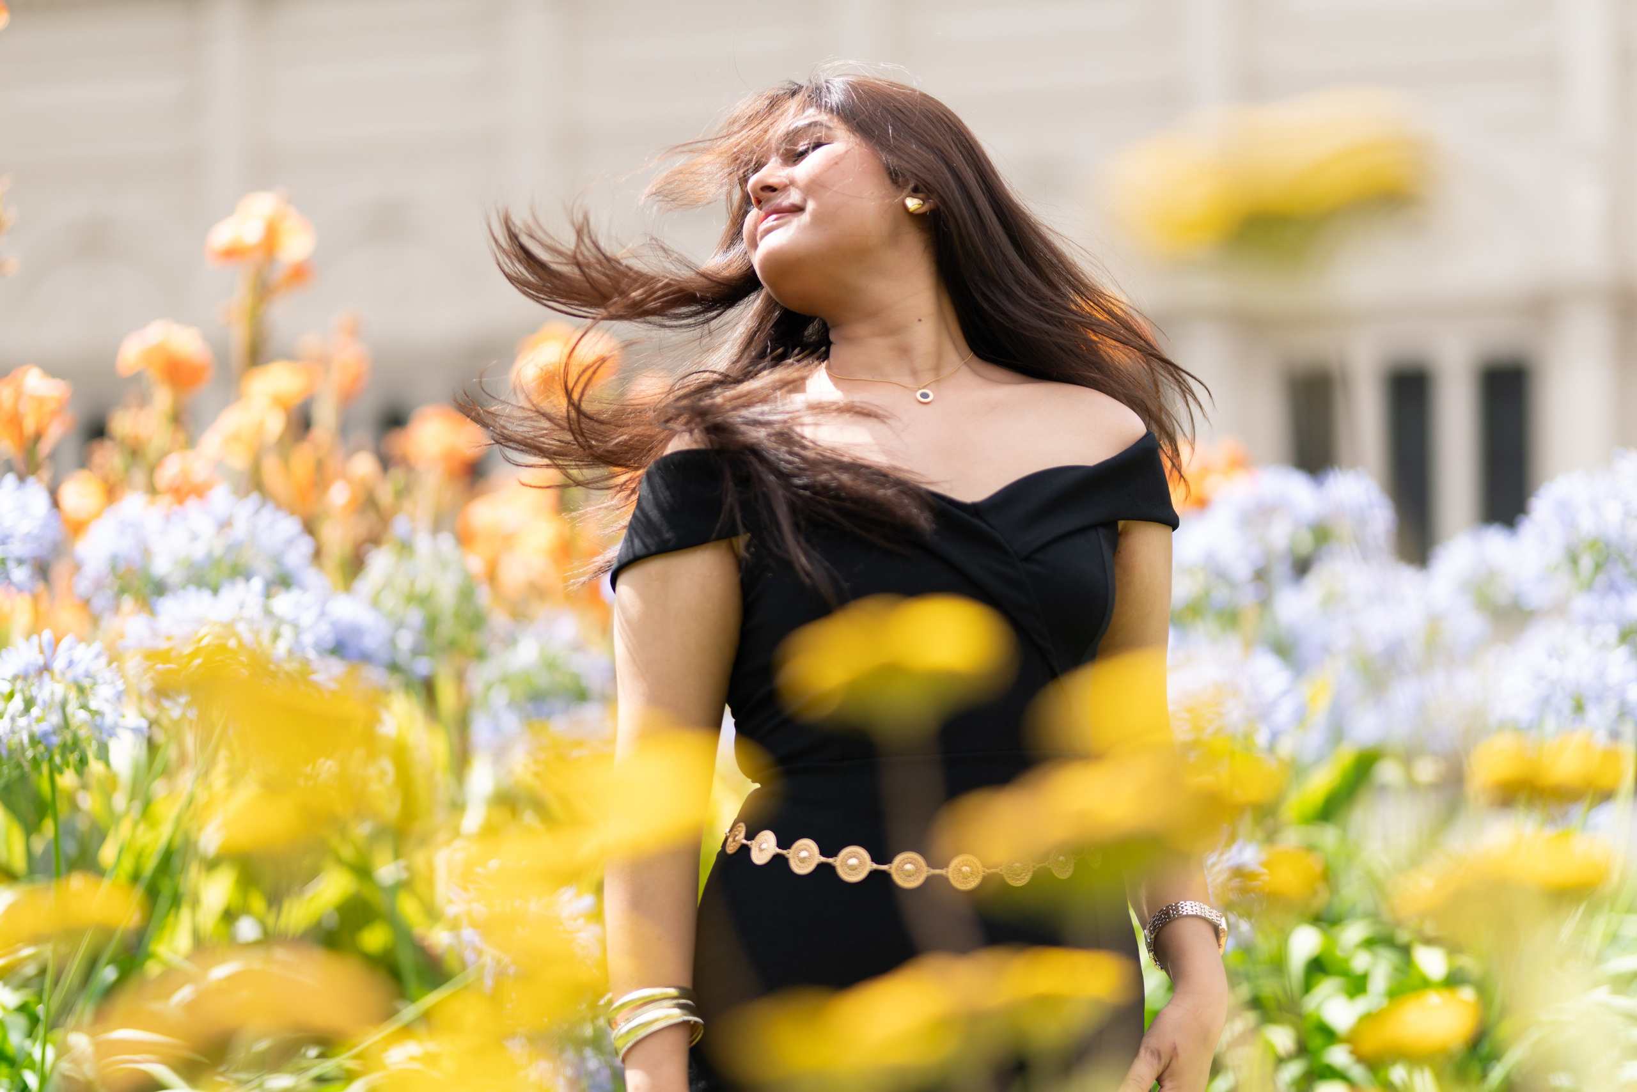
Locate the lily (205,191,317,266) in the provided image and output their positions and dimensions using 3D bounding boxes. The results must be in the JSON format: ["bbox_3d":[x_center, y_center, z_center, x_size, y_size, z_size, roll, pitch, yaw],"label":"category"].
[{"bbox_3d":[-0.707,-0.403,4.900,0.137,0.093,0.120,1,-6,-8],"label":"lily"}]

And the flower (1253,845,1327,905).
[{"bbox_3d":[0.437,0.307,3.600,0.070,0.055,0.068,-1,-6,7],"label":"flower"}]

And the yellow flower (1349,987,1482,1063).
[{"bbox_3d":[0.424,0.341,2.750,0.092,0.051,0.080,-1,-6,9],"label":"yellow flower"}]

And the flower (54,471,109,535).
[{"bbox_3d":[-0.915,-0.052,4.800,0.065,0.085,0.070,1,-6,-11],"label":"flower"}]

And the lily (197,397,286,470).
[{"bbox_3d":[-0.731,-0.143,4.900,0.108,0.089,0.100,1,-6,-9],"label":"lily"}]

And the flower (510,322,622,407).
[{"bbox_3d":[-0.327,-0.234,5.000,0.141,0.105,0.120,0,-6,-4],"label":"flower"}]

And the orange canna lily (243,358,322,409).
[{"bbox_3d":[-0.694,-0.209,5.000,0.103,0.064,0.095,1,-6,-8],"label":"orange canna lily"}]

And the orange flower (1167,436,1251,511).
[{"bbox_3d":[0.509,-0.095,5.100,0.119,0.099,0.100,-1,-6,6],"label":"orange flower"}]

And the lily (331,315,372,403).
[{"bbox_3d":[-0.629,-0.251,5.200,0.053,0.117,0.060,1,-6,-7],"label":"lily"}]

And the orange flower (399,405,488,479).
[{"bbox_3d":[-0.502,-0.140,5.200,0.112,0.096,0.100,1,-6,-6],"label":"orange flower"}]

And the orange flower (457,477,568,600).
[{"bbox_3d":[-0.384,-0.009,4.850,0.134,0.145,0.130,0,-6,-5],"label":"orange flower"}]

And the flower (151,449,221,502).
[{"bbox_3d":[-0.800,-0.088,4.900,0.085,0.069,0.080,1,-6,-9],"label":"flower"}]

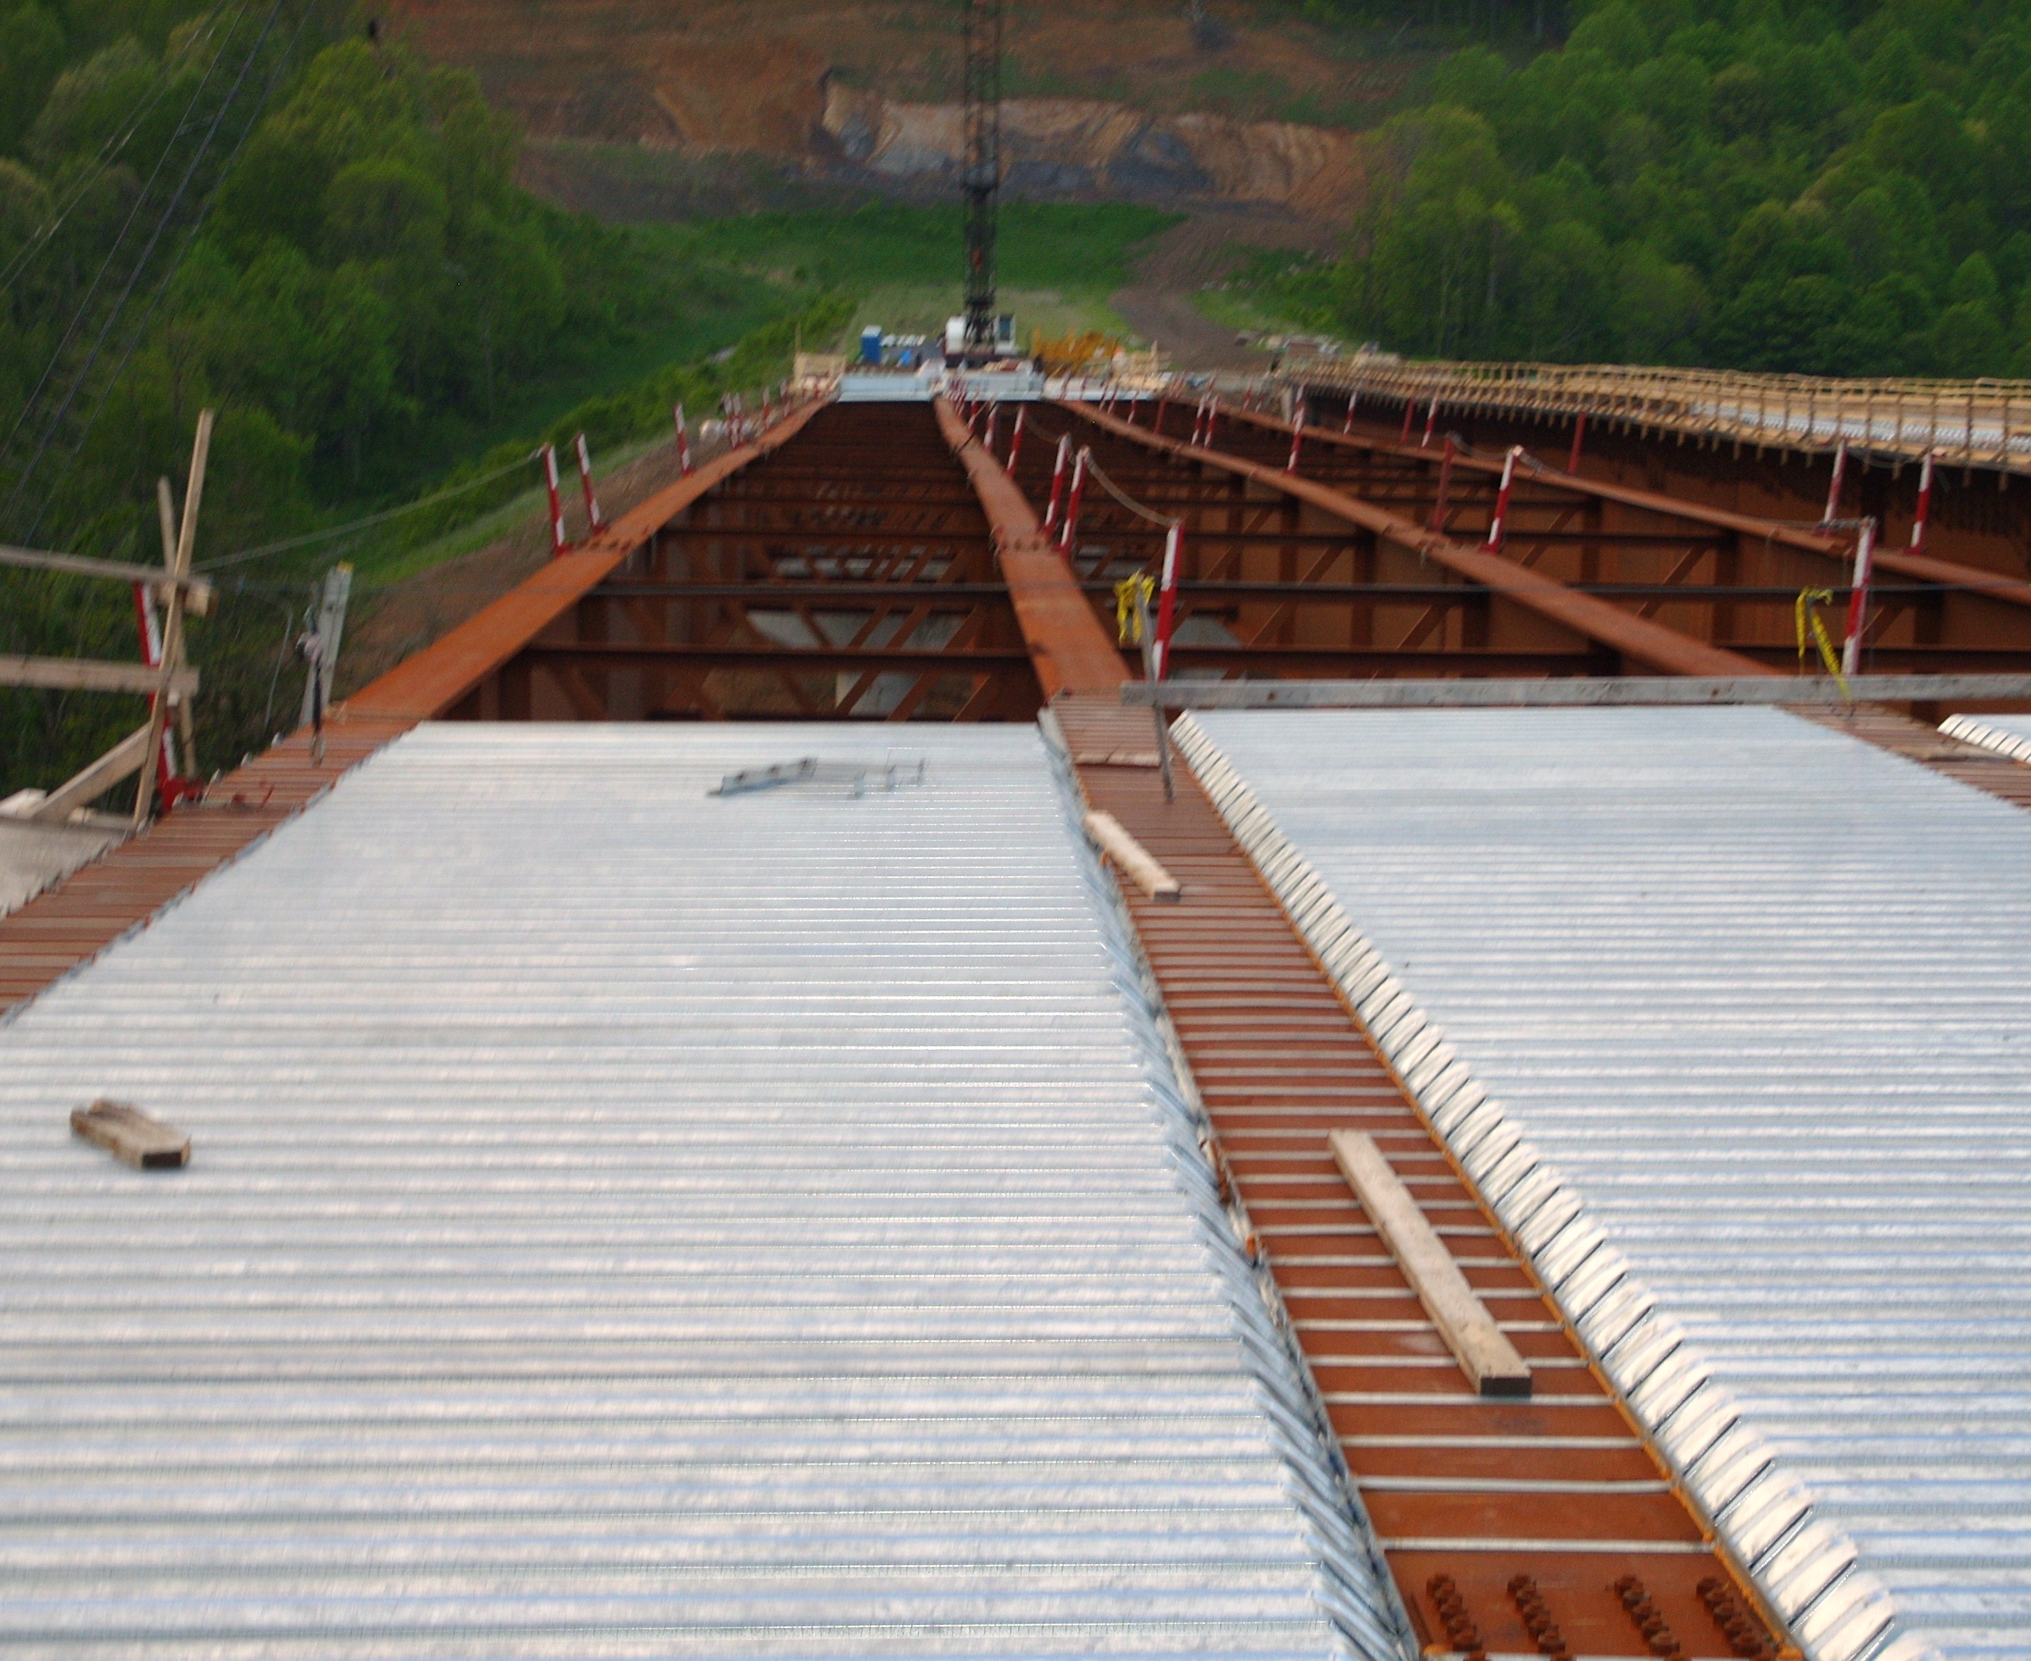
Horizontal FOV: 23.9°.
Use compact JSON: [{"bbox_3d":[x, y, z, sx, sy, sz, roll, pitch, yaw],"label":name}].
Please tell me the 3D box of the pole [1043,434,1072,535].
[{"bbox_3d":[0.398,-3.176,44.156,0.080,0.956,0.080,12,5,0],"label":"pole"}]

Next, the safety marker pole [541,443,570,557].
[{"bbox_3d":[-3.881,-2.768,40.353,0.080,0.957,0.080,-6,6,0],"label":"safety marker pole"}]

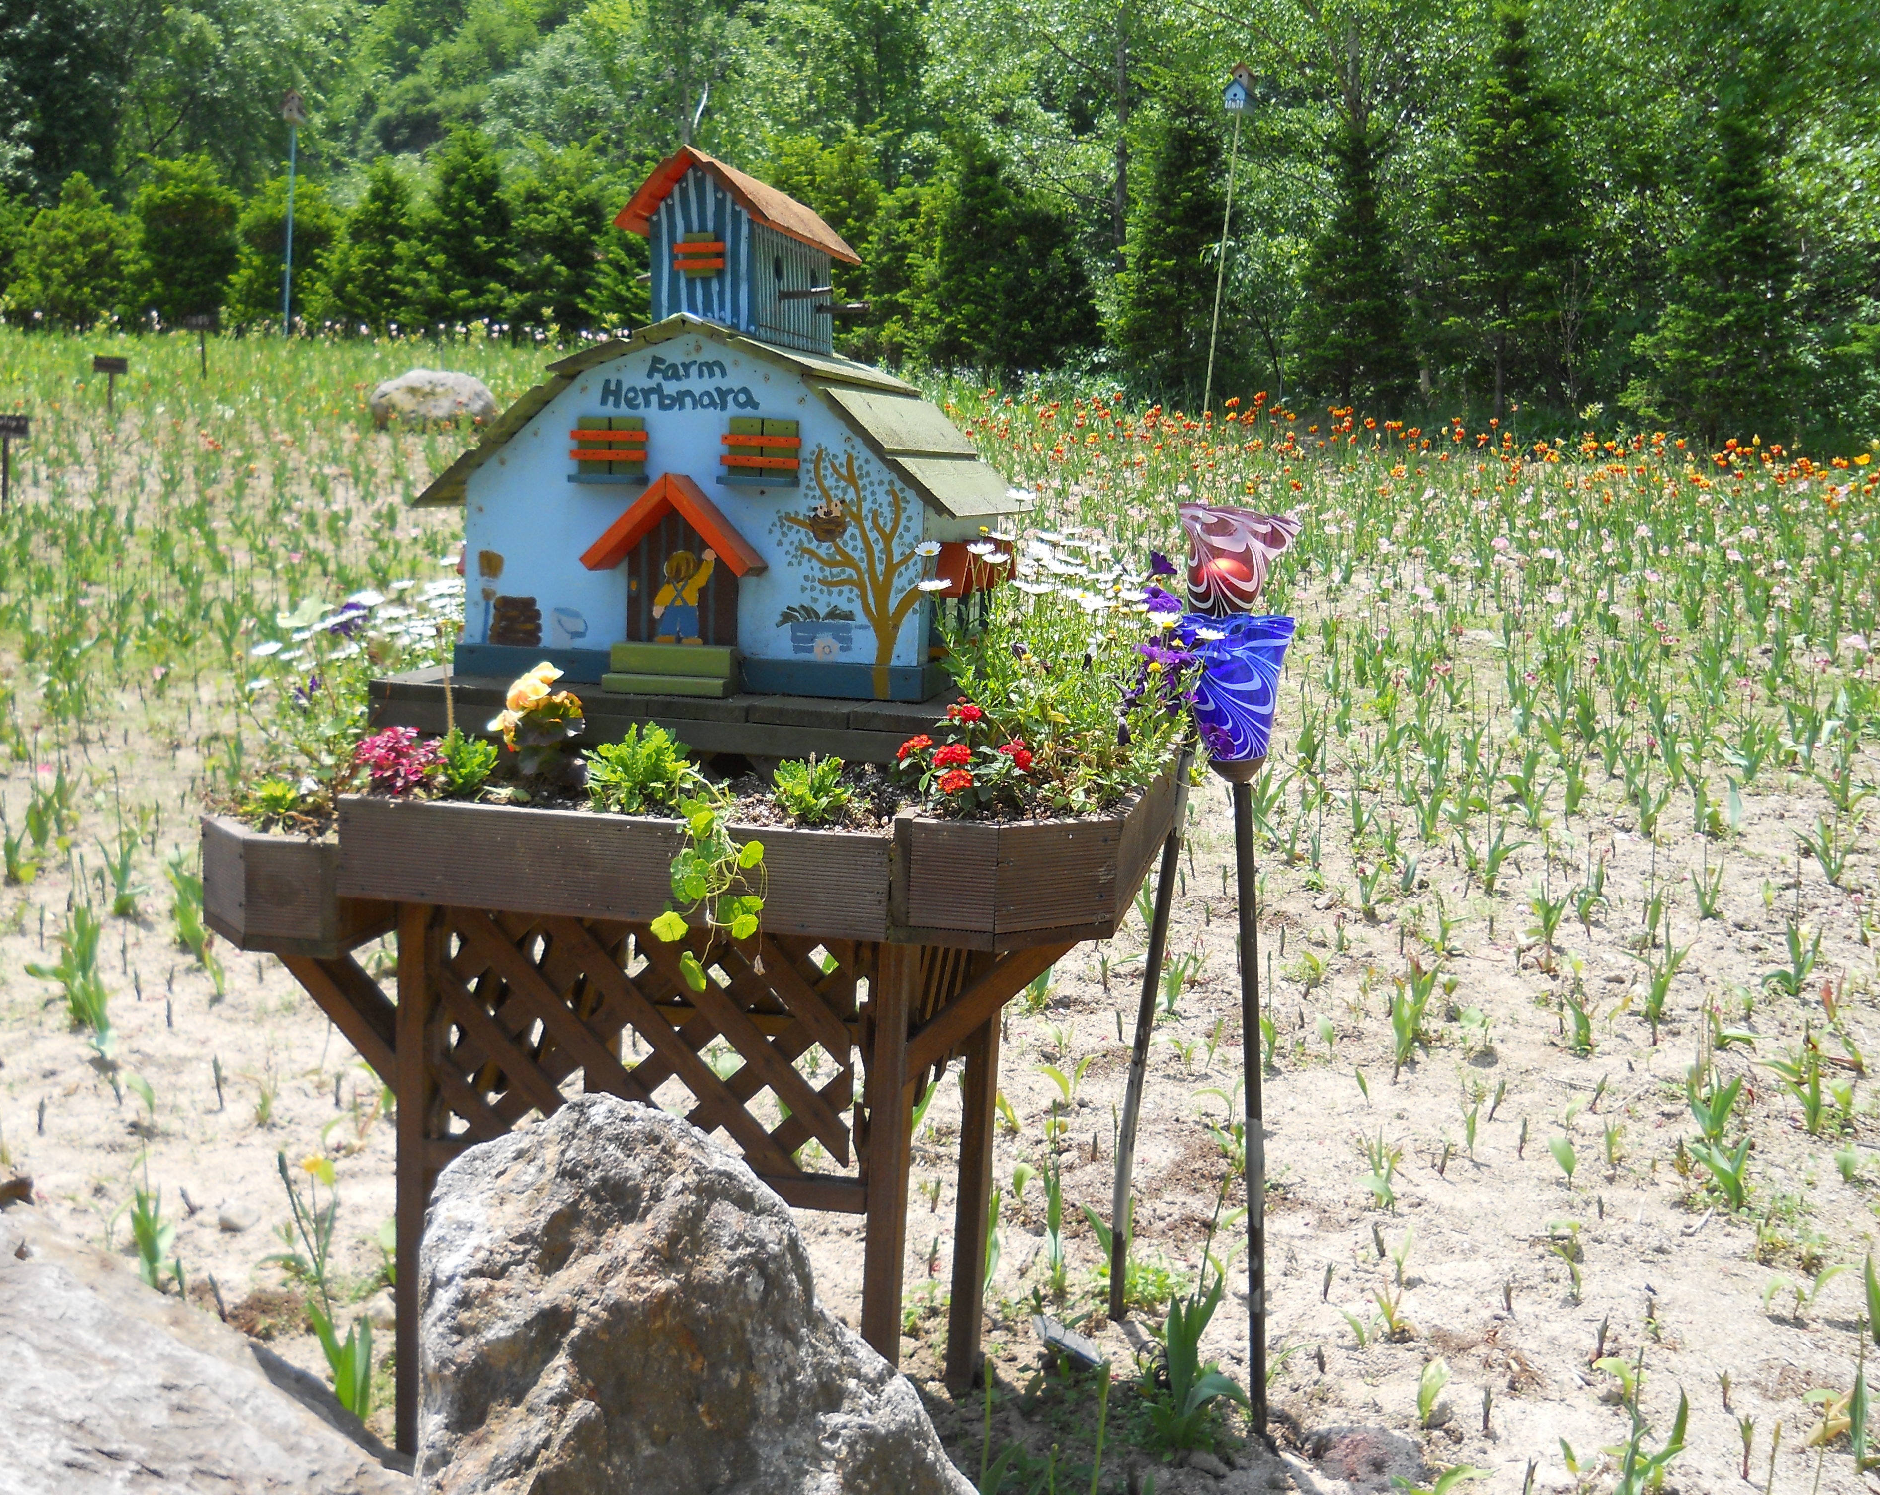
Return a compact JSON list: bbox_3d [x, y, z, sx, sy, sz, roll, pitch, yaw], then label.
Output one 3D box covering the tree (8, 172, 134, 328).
[{"bbox_3d":[-11.430,-6.498,28.000,1.680,2.100,1.650,-1,8,-22],"label":"tree"}]

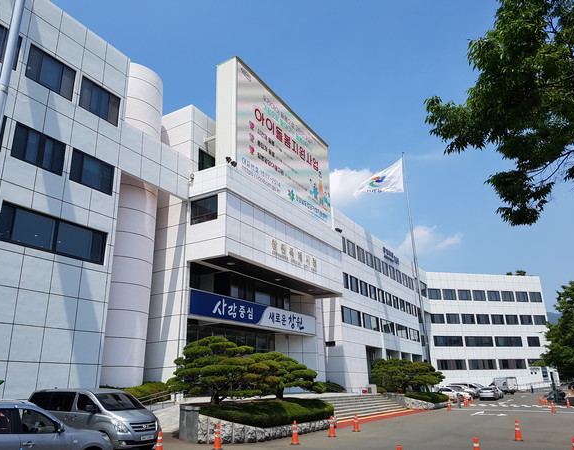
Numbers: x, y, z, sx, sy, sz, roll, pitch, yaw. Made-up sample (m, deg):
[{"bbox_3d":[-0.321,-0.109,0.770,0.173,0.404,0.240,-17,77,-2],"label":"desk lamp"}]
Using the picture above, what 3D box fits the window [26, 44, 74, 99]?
[{"bbox_3d":[-11.599,-7.434,22.238,0.200,1.820,2.399,-13,-23,29],"label":"window"}]

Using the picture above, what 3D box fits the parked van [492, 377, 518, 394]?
[{"bbox_3d":[34.623,25.732,72.077,1.800,2.400,4.900,1,-20,-8],"label":"parked van"}]

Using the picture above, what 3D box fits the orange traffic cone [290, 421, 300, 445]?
[{"bbox_3d":[0.272,6.806,14.790,0.350,0.700,0.350,-3,-20,3],"label":"orange traffic cone"}]

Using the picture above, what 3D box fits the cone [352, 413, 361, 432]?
[{"bbox_3d":[2.846,8.077,18.405,0.340,0.710,0.340,-2,-20,0],"label":"cone"}]

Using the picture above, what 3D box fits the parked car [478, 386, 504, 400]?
[{"bbox_3d":[24.804,20.418,54.639,1.860,1.460,4.850,-15,-23,32],"label":"parked car"}]

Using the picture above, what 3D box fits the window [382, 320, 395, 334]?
[{"bbox_3d":[10.825,10.996,48.277,0.150,1.355,4.317,-12,-22,28],"label":"window"}]

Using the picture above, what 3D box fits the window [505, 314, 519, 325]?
[{"bbox_3d":[40.399,17.059,80.763,2.538,1.692,0.200,4,-21,-15],"label":"window"}]

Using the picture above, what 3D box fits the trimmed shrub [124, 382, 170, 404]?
[{"bbox_3d":[-7.110,8.586,22.916,1.300,1.000,2.300,-13,-23,28],"label":"trimmed shrub"}]

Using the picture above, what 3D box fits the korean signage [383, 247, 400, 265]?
[{"bbox_3d":[14.886,4.597,63.476,0.150,1.370,6.606,-13,-23,28],"label":"korean signage"}]

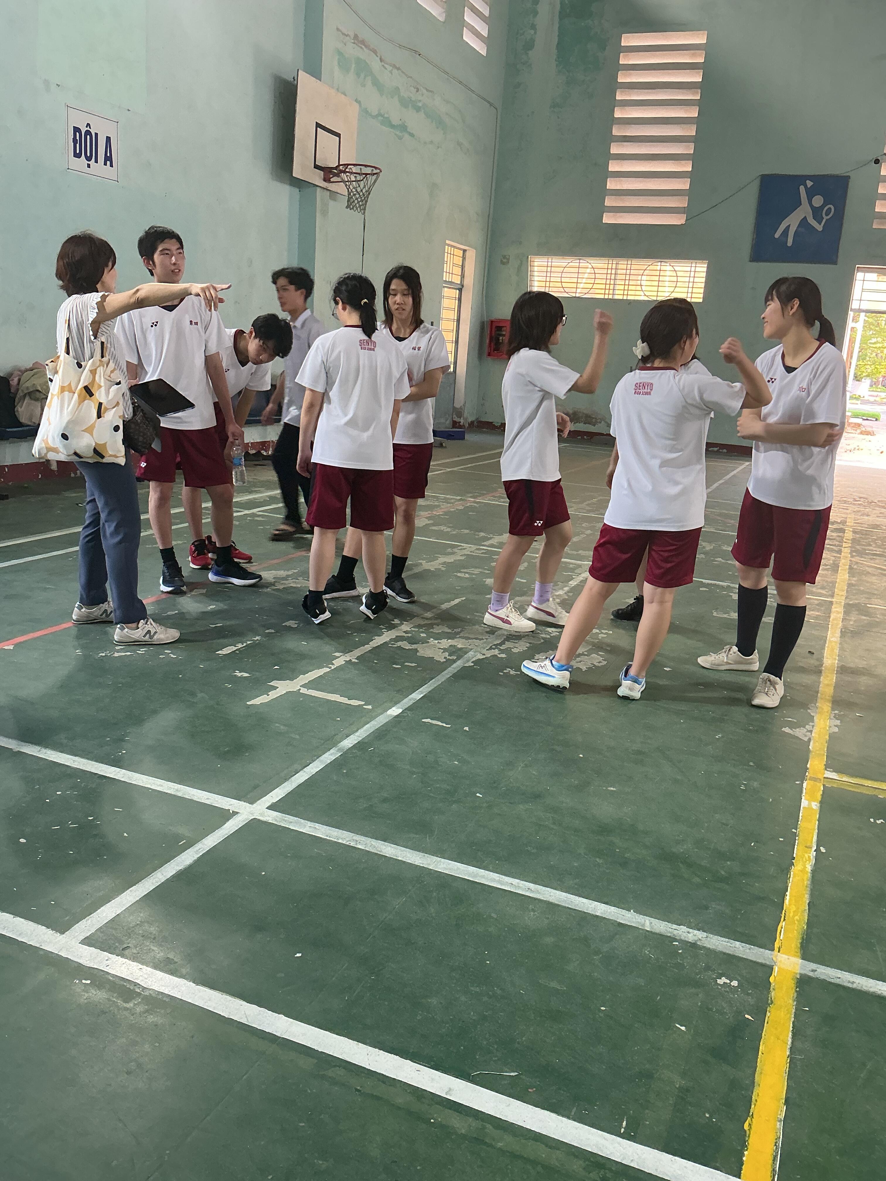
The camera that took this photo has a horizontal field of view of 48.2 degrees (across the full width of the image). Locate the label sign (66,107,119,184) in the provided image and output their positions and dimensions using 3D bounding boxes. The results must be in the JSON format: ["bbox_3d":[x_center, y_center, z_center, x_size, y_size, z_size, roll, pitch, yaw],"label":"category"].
[{"bbox_3d":[-2.835,-3.610,8.009,0.020,0.485,0.595,10,15,21],"label":"label sign"}]

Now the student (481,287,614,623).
[{"bbox_3d":[0.483,-0.596,4.676,0.510,1.575,0.460,5,14,5],"label":"student"}]

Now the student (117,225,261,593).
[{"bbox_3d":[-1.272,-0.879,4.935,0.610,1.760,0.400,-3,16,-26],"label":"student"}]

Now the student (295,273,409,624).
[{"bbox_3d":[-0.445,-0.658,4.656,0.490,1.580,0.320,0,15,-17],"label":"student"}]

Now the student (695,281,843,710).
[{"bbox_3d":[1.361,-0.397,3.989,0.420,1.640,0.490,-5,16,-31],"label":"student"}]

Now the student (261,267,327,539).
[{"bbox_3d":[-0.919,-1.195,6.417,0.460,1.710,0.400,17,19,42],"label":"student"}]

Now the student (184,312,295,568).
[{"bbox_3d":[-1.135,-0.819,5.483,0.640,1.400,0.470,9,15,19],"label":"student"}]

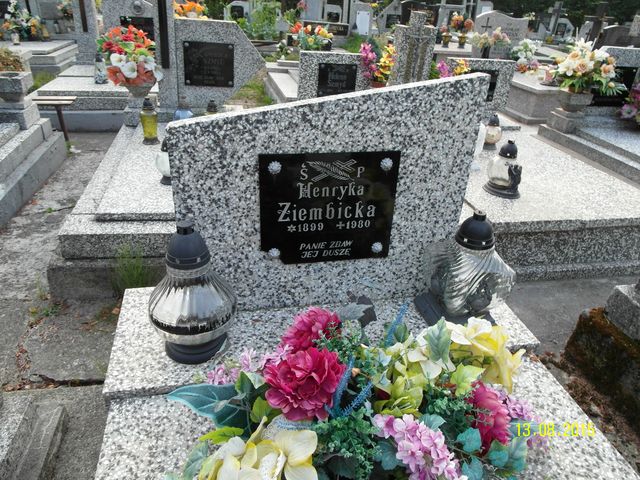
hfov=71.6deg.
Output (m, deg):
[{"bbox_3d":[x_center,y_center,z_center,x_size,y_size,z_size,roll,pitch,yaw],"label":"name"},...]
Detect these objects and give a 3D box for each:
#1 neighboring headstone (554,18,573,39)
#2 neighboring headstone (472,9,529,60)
[{"bbox_3d":[6.135,-5.223,11.070,0.460,0.543,0.120,-3,29,-12],"label":"neighboring headstone"},{"bbox_3d":[2.237,-2.522,5.500,0.680,0.600,0.120,-2,29,-11],"label":"neighboring headstone"}]

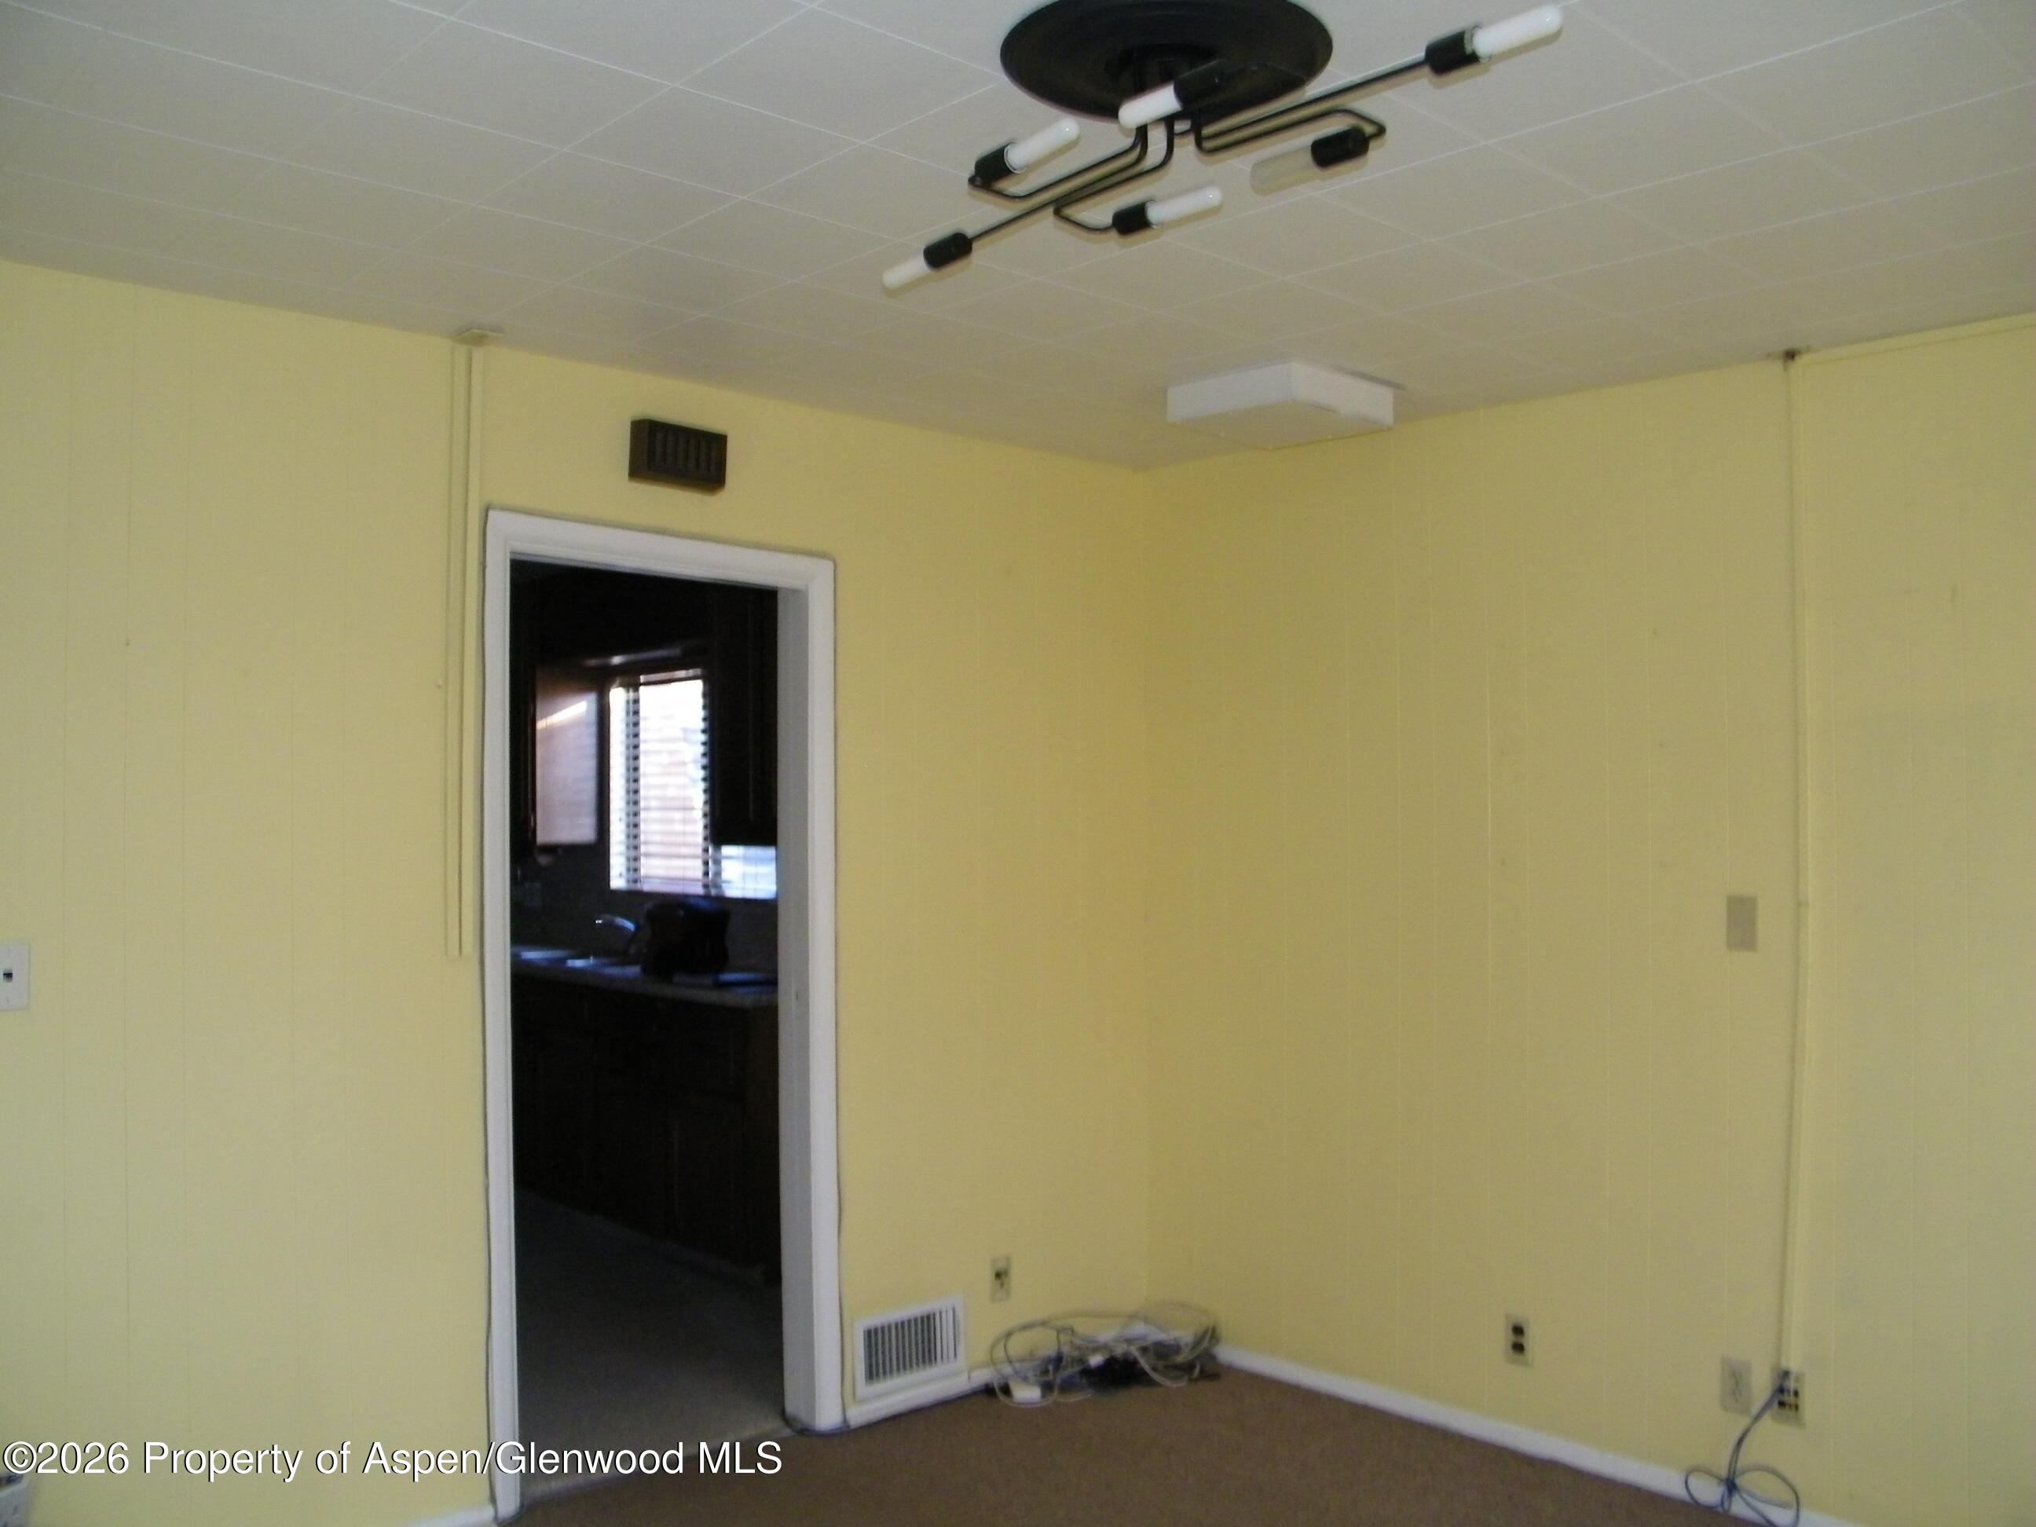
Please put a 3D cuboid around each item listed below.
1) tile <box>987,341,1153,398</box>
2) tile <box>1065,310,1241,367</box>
[{"bbox_3d":[0.067,-0.870,3.586,0.305,0.020,0.305,1,0,-42],"label":"tile"},{"bbox_3d":[0.270,-0.867,3.336,0.305,0.016,0.305,0,0,-42],"label":"tile"}]

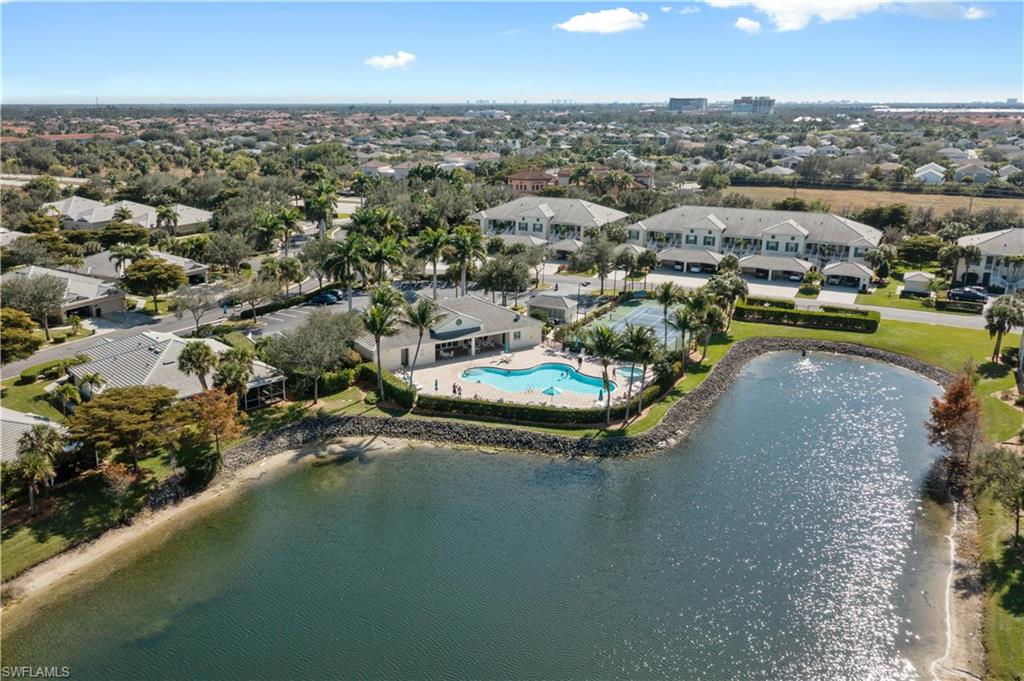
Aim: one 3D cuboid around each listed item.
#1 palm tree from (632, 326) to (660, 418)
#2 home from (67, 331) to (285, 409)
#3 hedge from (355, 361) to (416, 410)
[{"bbox_3d":[14.520,3.550,87.100,3.400,9.880,3.400,0,17,0],"label":"palm tree"},{"bbox_3d":[-42.566,2.457,96.734,18.300,6.300,29.500,-15,22,-41],"label":"home"},{"bbox_3d":[-14.790,5.230,95.330,2.000,1.900,11.200,-12,20,-35],"label":"hedge"}]

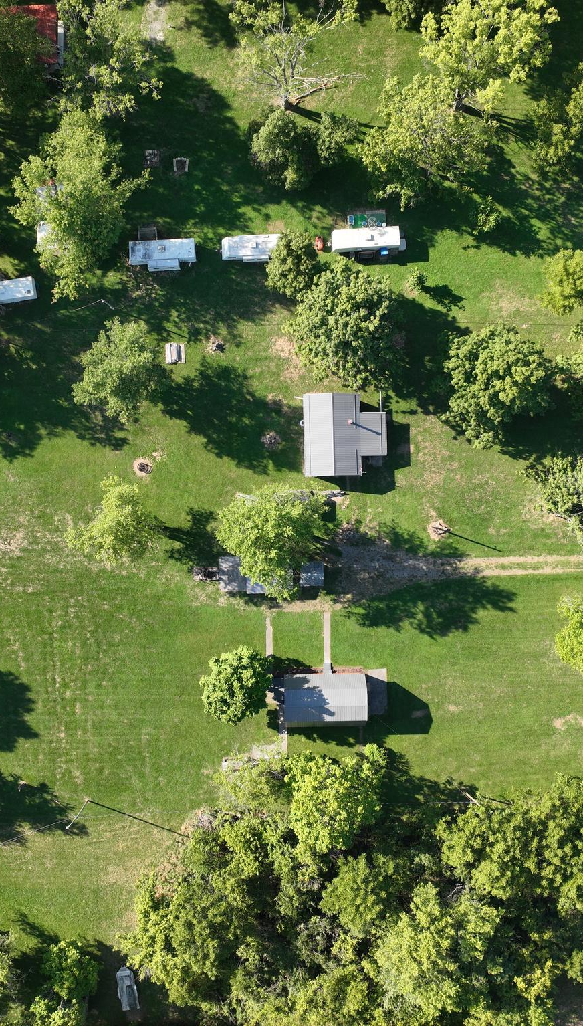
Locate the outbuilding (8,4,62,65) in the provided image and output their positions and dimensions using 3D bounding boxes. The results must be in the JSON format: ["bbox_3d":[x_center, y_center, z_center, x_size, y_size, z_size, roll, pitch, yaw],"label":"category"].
[{"bbox_3d":[-33.990,-61.920,124.200,7.000,3.700,7.400,0,90,0],"label":"outbuilding"}]

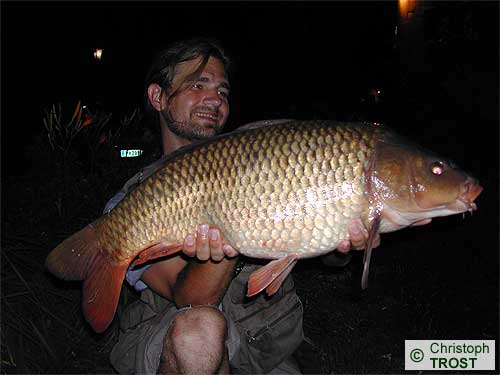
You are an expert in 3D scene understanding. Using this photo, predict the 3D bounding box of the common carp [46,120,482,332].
[{"bbox_3d":[0.004,0.048,0.950,0.775,0.310,0.170,-10,0,8],"label":"common carp"}]

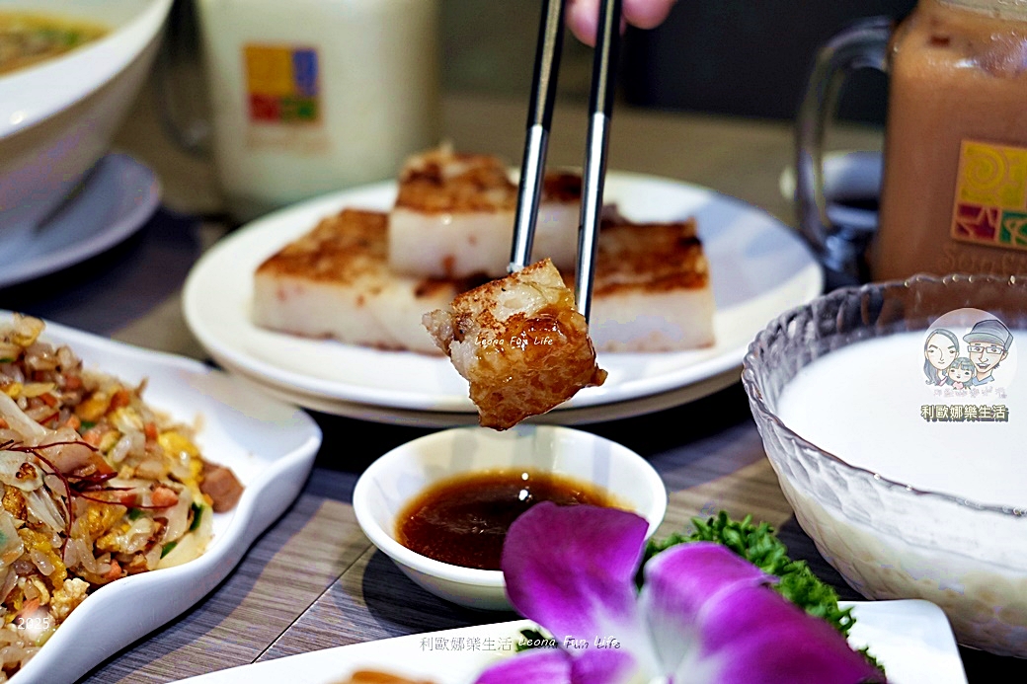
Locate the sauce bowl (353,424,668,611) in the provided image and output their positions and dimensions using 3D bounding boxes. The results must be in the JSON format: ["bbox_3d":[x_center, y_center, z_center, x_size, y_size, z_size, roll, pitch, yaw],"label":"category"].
[{"bbox_3d":[-0.001,0.055,0.473,0.087,0.026,0.087,0,25,0],"label":"sauce bowl"}]

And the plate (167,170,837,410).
[{"bbox_3d":[-0.003,-0.014,0.538,0.199,0.021,0.199,-1,24,1],"label":"plate"}]

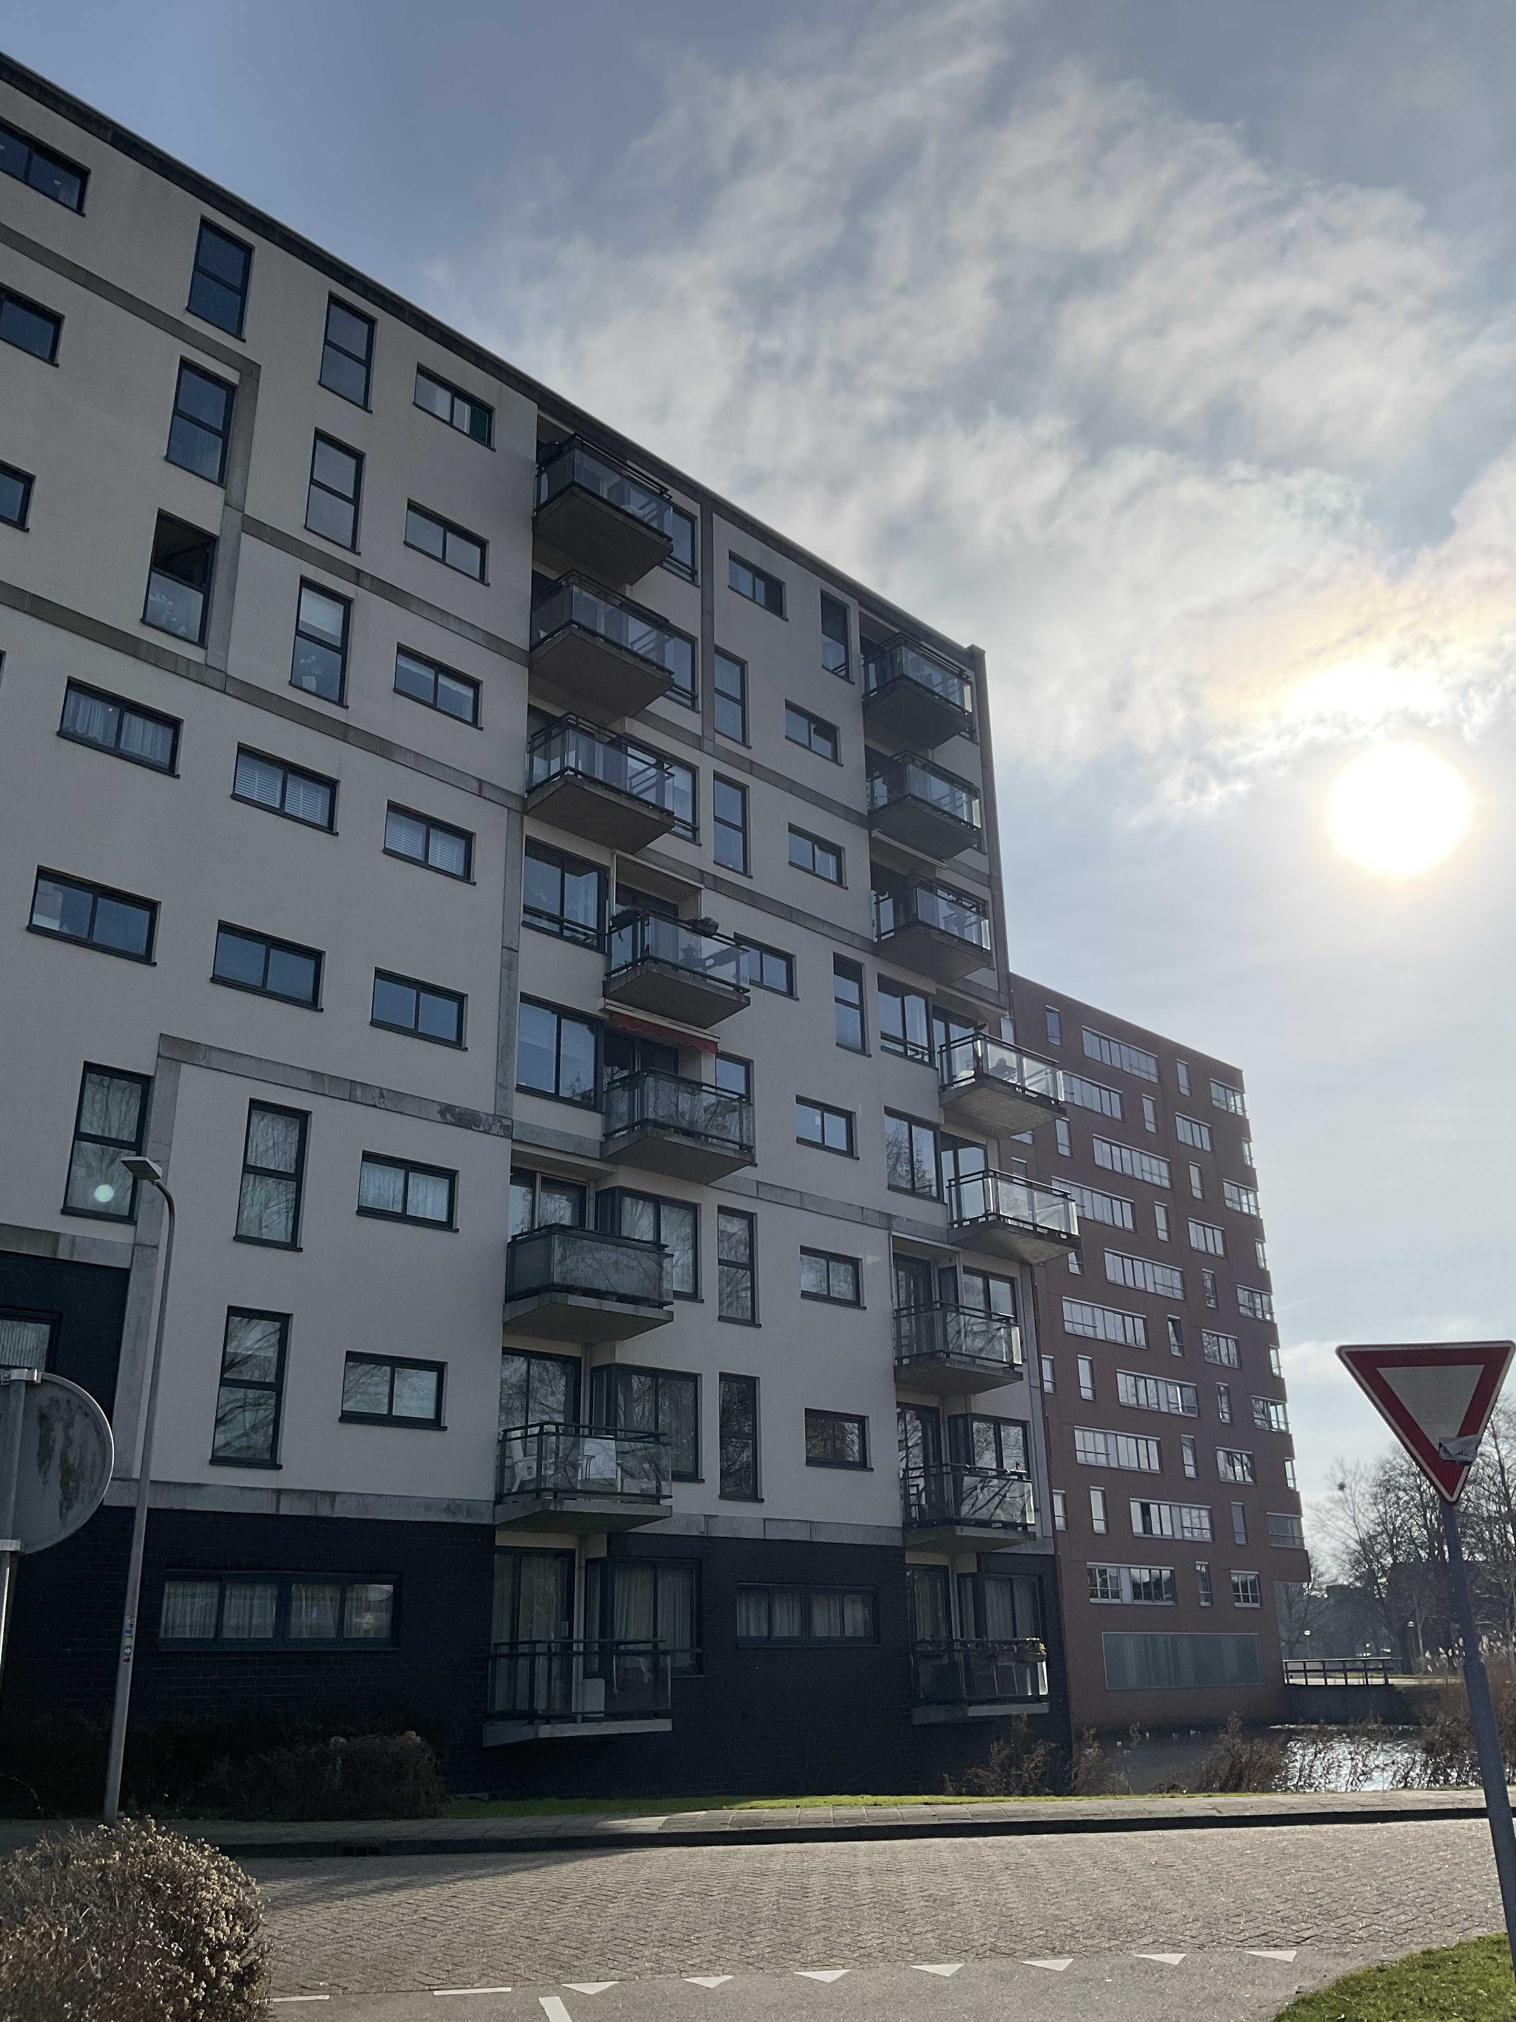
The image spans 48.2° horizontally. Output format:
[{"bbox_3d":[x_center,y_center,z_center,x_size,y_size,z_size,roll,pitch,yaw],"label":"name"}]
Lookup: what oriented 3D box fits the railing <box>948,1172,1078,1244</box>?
[{"bbox_3d":[4.875,3.783,32.143,2.672,0.917,1.077,19,-29,-41],"label":"railing"}]

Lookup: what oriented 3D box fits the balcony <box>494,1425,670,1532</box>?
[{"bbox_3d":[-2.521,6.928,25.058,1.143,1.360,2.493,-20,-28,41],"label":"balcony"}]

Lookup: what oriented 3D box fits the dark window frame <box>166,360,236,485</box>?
[{"bbox_3d":[-8.006,-8.398,24.314,0.120,1.814,0.869,-20,-28,41],"label":"dark window frame"}]

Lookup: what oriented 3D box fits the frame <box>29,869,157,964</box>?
[{"bbox_3d":[-8.807,-1.228,22.520,0.140,0.917,1.720,-20,-28,41],"label":"frame"}]

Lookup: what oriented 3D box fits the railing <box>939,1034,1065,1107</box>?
[{"bbox_3d":[4.870,1.364,33.842,1.088,0.938,2.638,-20,-28,41],"label":"railing"}]

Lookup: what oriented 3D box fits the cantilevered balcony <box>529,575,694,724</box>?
[{"bbox_3d":[-2.620,-6.188,28.712,1.115,1.333,2.258,-20,-28,41],"label":"cantilevered balcony"}]

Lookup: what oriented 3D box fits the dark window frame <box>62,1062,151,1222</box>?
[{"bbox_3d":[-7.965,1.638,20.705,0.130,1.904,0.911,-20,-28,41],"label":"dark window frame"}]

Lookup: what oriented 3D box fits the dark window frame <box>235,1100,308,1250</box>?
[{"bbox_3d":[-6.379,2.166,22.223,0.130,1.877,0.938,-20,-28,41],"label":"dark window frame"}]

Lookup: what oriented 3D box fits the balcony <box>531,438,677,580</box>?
[{"bbox_3d":[-2.682,-8.736,29.682,1.115,1.319,2.244,-20,-28,41],"label":"balcony"}]

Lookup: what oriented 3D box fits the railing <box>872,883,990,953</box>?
[{"bbox_3d":[3.437,-1.667,33.293,1.085,0.977,2.215,-21,-29,41],"label":"railing"}]

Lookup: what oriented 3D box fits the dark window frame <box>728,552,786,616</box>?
[{"bbox_3d":[-0.024,-8.314,33.243,0.130,0.878,1.550,-21,-29,41],"label":"dark window frame"}]

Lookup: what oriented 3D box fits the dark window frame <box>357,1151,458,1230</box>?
[{"bbox_3d":[-5.145,2.682,24.906,0.140,0.937,1.710,-20,-28,41],"label":"dark window frame"}]

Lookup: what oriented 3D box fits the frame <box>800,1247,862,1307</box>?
[{"bbox_3d":[1.338,4.912,31.016,0.140,0.948,1.700,-20,-28,41],"label":"frame"}]

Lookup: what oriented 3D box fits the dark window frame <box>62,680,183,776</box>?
[{"bbox_3d":[-8.844,-3.899,23.552,0.140,0.917,1.720,-20,-28,41],"label":"dark window frame"}]

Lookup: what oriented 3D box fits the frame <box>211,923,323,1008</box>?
[{"bbox_3d":[-6.997,-0.614,24.229,0.140,0.937,1.720,-20,-28,41],"label":"frame"}]

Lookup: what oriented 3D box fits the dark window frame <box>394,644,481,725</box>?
[{"bbox_3d":[-4.982,-4.991,26.228,0.120,0.836,1.556,-20,-28,41],"label":"dark window frame"}]

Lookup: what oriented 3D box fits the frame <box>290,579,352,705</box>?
[{"bbox_3d":[-6.363,-5.374,24.717,0.904,1.817,0.130,19,-29,-41],"label":"frame"}]

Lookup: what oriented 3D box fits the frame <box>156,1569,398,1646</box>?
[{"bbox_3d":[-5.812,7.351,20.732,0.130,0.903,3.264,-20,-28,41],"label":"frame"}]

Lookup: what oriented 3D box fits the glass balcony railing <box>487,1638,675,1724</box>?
[{"bbox_3d":[-2.380,8.979,22.674,2.260,1.000,1.130,19,-29,-42],"label":"glass balcony railing"}]

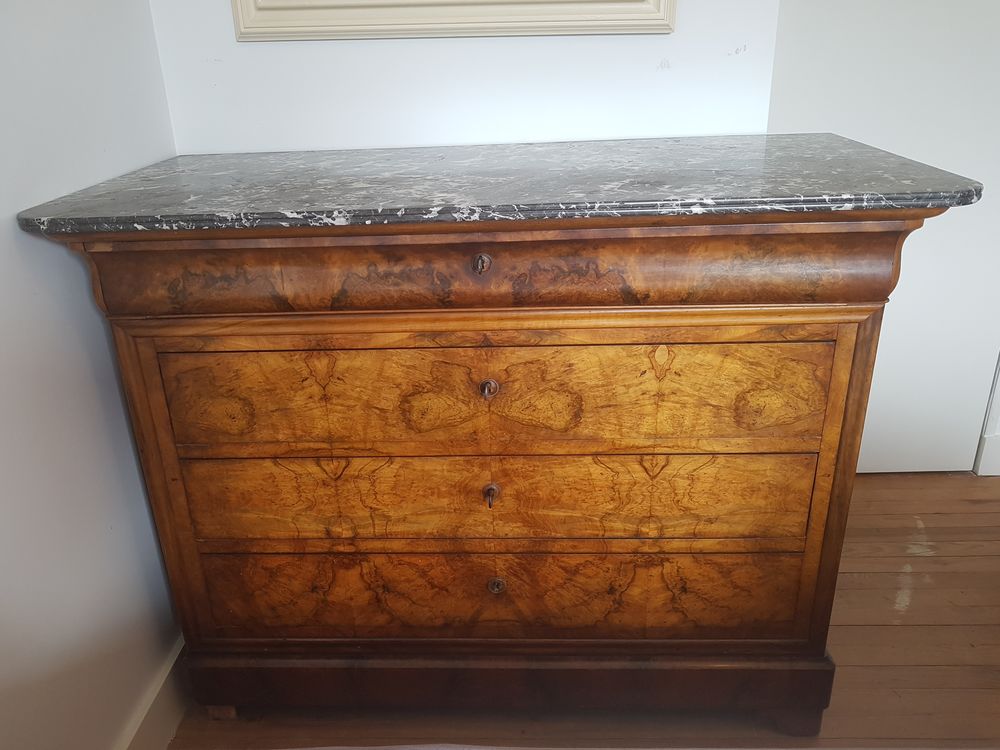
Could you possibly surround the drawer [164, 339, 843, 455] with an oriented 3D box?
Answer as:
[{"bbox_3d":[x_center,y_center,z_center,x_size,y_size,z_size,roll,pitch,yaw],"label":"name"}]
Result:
[{"bbox_3d":[-0.010,-0.035,1.370,1.051,0.190,0.390,-1,24,3],"label":"drawer"}]

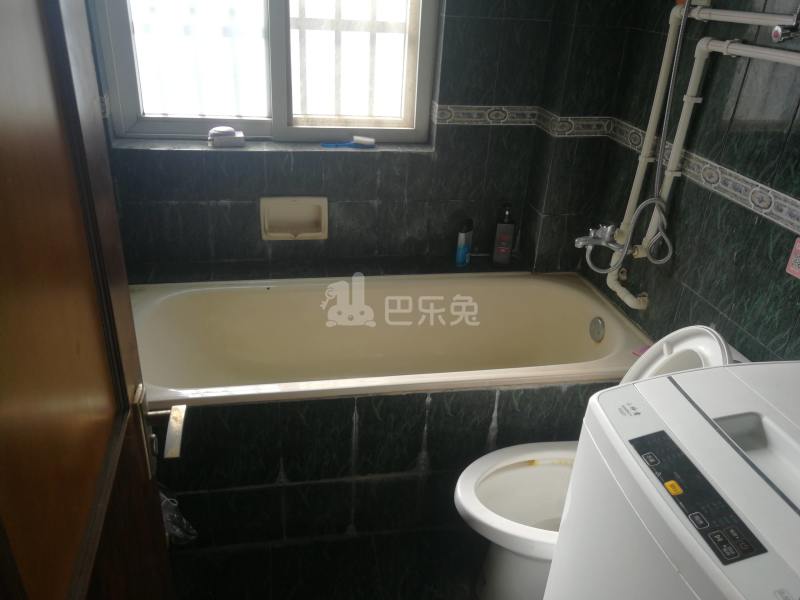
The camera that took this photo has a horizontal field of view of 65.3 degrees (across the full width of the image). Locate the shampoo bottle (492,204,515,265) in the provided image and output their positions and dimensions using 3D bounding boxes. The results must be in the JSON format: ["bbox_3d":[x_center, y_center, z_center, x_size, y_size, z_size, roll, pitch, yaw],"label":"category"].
[{"bbox_3d":[0.401,-0.253,2.387,0.072,0.234,0.050,2,28,-3],"label":"shampoo bottle"}]

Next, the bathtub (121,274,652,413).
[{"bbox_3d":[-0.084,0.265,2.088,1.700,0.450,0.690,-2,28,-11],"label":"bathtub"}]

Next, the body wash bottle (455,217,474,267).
[{"bbox_3d":[0.247,-0.216,2.353,0.054,0.184,0.037,4,28,1],"label":"body wash bottle"}]

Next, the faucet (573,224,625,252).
[{"bbox_3d":[0.632,-0.195,1.947,0.165,0.082,0.150,-2,28,-10],"label":"faucet"}]

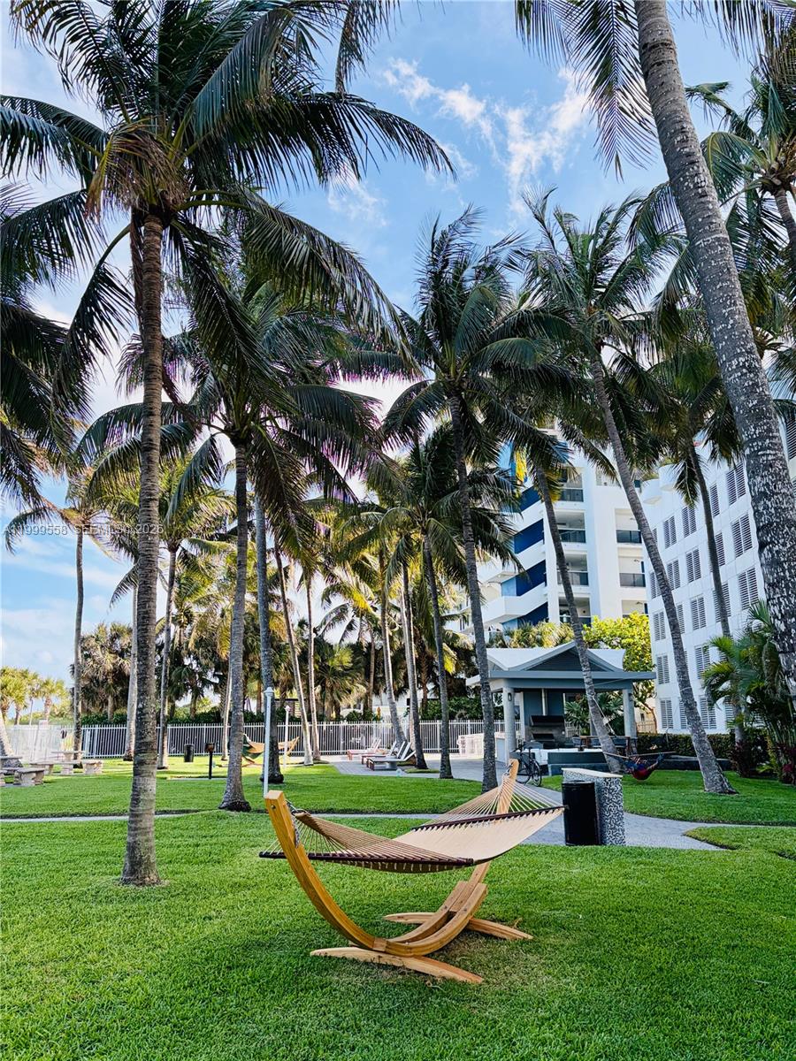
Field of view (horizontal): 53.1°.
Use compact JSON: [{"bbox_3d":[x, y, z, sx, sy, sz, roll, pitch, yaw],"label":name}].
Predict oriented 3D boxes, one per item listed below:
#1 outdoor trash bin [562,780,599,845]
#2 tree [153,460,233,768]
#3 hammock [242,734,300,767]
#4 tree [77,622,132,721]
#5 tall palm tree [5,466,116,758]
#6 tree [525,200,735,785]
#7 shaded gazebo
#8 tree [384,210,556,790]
[{"bbox_3d":[2.433,3.730,10.562,0.450,0.770,0.450,-3,-14,12],"label":"outdoor trash bin"},{"bbox_3d":[-8.724,3.068,31.177,4.600,11.900,4.600,-1,-14,0],"label":"tree"},{"bbox_3d":[-5.102,8.568,31.067,1.400,1.200,3.600,9,-17,-35],"label":"hammock"},{"bbox_3d":[-16.922,9.064,46.202,3.500,7.600,3.500,-1,-14,0],"label":"tree"},{"bbox_3d":[-13.872,3.253,32.173,4.700,12.100,4.700,-1,-14,0],"label":"tall palm tree"},{"bbox_3d":[5.188,-1.371,19.364,4.400,14.800,4.800,-1,-14,0],"label":"tree"},{"bbox_3d":[6.780,7.393,34.107,6.850,4.720,4.900,1,-14,-6],"label":"shaded gazebo"},{"bbox_3d":[2.089,-1.259,21.401,5.000,15.600,5.000,-1,-14,0],"label":"tree"}]

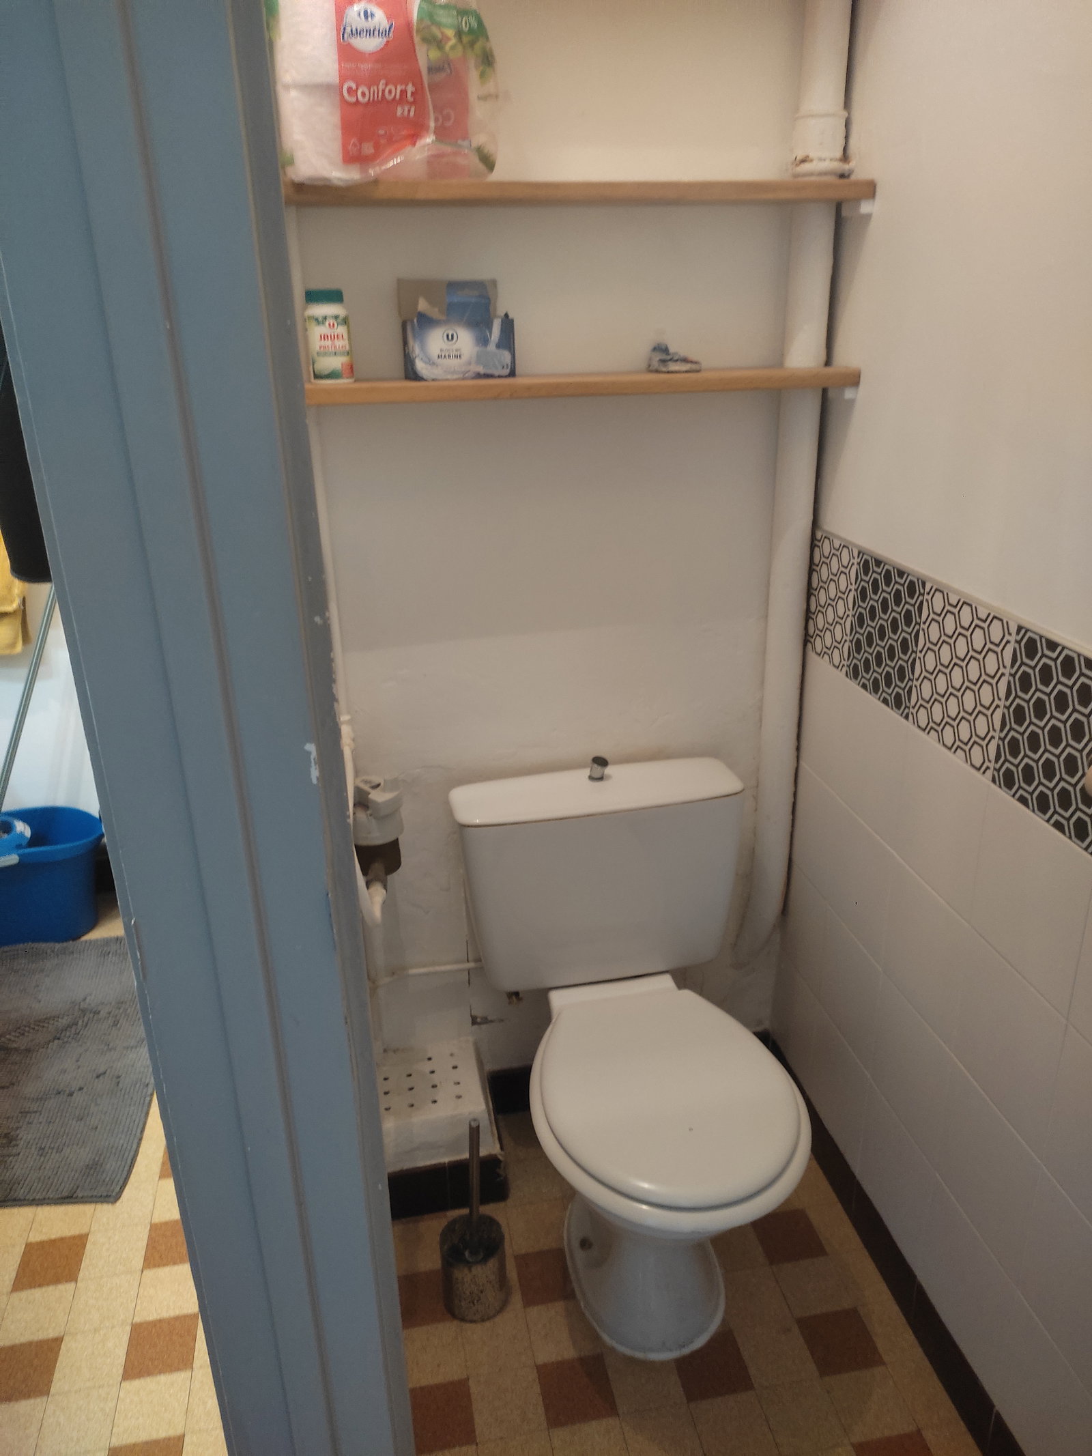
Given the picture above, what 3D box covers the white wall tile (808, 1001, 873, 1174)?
[{"bbox_3d":[0.502,0.616,1.871,0.010,0.200,0.200,-5,22,-10],"label":"white wall tile"}]

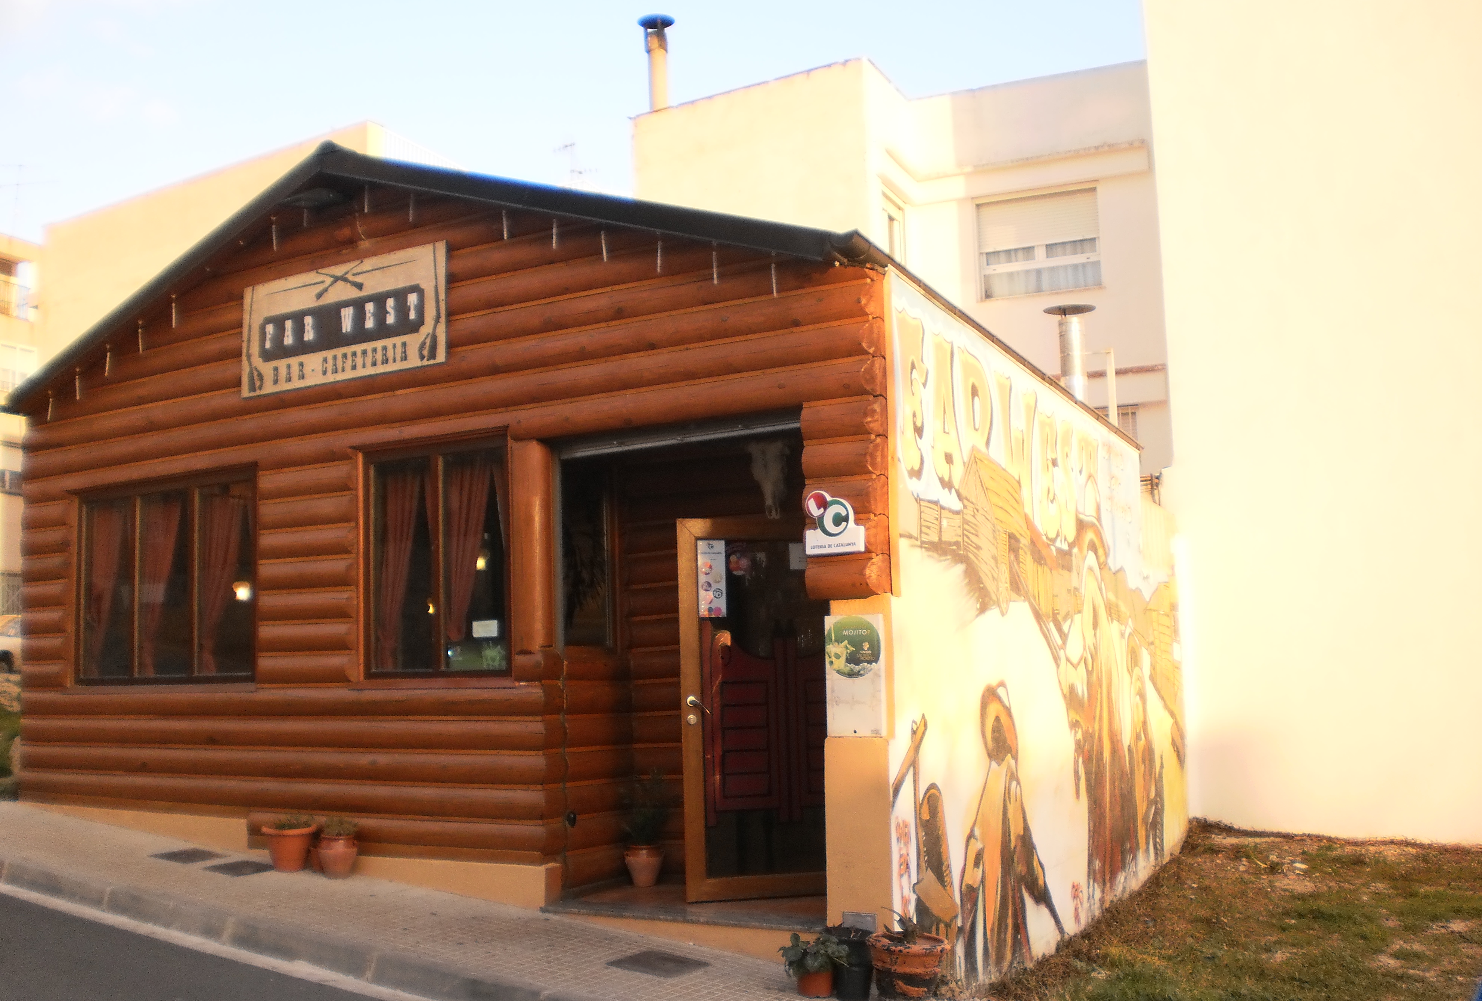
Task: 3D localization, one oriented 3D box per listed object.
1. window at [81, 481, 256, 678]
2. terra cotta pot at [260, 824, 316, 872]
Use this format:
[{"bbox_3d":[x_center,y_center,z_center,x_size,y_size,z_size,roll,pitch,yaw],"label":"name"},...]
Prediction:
[{"bbox_3d":[-3.818,0.550,10.257,1.872,1.311,0.140,-5,-7,33],"label":"window"},{"bbox_3d":[-2.689,2.066,9.159,0.326,0.247,0.326,-2,-5,0],"label":"terra cotta pot"}]

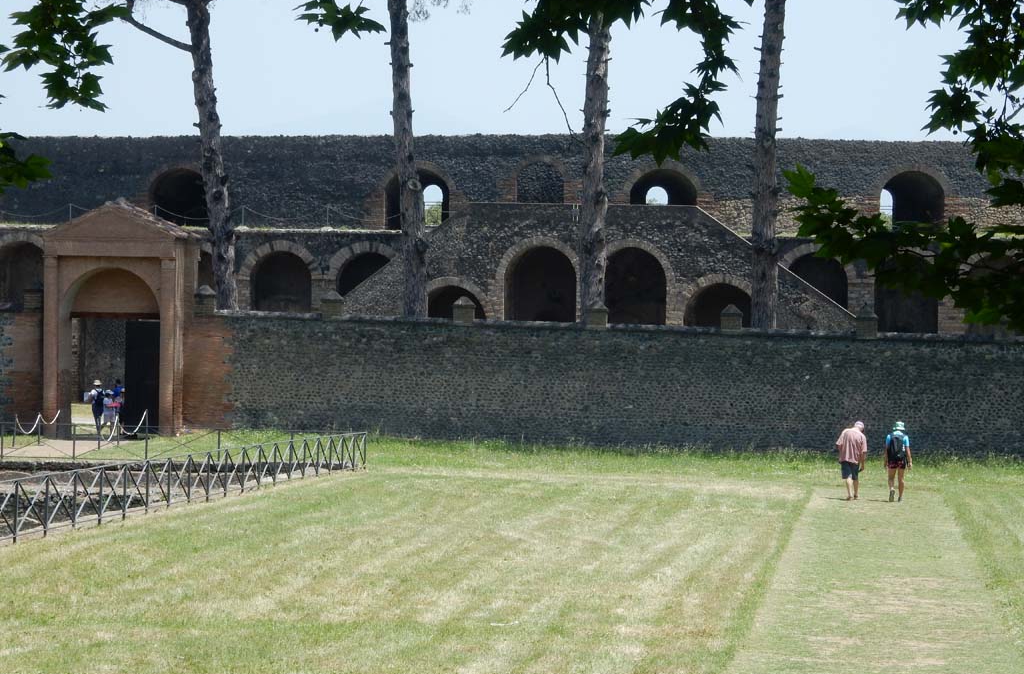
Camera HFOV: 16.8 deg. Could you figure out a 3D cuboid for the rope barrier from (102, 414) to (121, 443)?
[{"bbox_3d":[-12.153,2.838,105.198,0.650,0.950,0.400,1,0,8],"label":"rope barrier"}]

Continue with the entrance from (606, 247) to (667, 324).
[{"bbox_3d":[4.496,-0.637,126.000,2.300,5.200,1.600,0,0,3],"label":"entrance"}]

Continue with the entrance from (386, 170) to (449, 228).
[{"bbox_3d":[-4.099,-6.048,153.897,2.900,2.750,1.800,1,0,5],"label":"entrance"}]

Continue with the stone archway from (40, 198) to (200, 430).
[{"bbox_3d":[-12.309,-0.545,108.939,4.200,7.300,2.900,1,0,7],"label":"stone archway"}]

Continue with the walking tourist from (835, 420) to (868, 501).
[{"bbox_3d":[7.180,2.627,73.200,0.640,1.660,0.450,1,0,6],"label":"walking tourist"}]

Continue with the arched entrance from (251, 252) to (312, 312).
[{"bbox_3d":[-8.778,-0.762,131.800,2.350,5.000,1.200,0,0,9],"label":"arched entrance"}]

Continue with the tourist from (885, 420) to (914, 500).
[{"bbox_3d":[8.063,2.603,72.200,0.580,1.670,0.500,0,0,6],"label":"tourist"}]

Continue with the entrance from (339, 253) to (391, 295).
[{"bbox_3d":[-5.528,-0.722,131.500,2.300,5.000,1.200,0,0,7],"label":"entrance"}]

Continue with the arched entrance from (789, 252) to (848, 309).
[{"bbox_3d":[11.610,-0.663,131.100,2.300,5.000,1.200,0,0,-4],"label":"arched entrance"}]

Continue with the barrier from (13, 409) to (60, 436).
[{"bbox_3d":[-14.100,2.720,103.100,0.250,0.900,6.200,0,0,5],"label":"barrier"}]

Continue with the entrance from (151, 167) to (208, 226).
[{"bbox_3d":[-13.053,-5.431,136.700,2.450,2.500,1.600,0,0,11],"label":"entrance"}]

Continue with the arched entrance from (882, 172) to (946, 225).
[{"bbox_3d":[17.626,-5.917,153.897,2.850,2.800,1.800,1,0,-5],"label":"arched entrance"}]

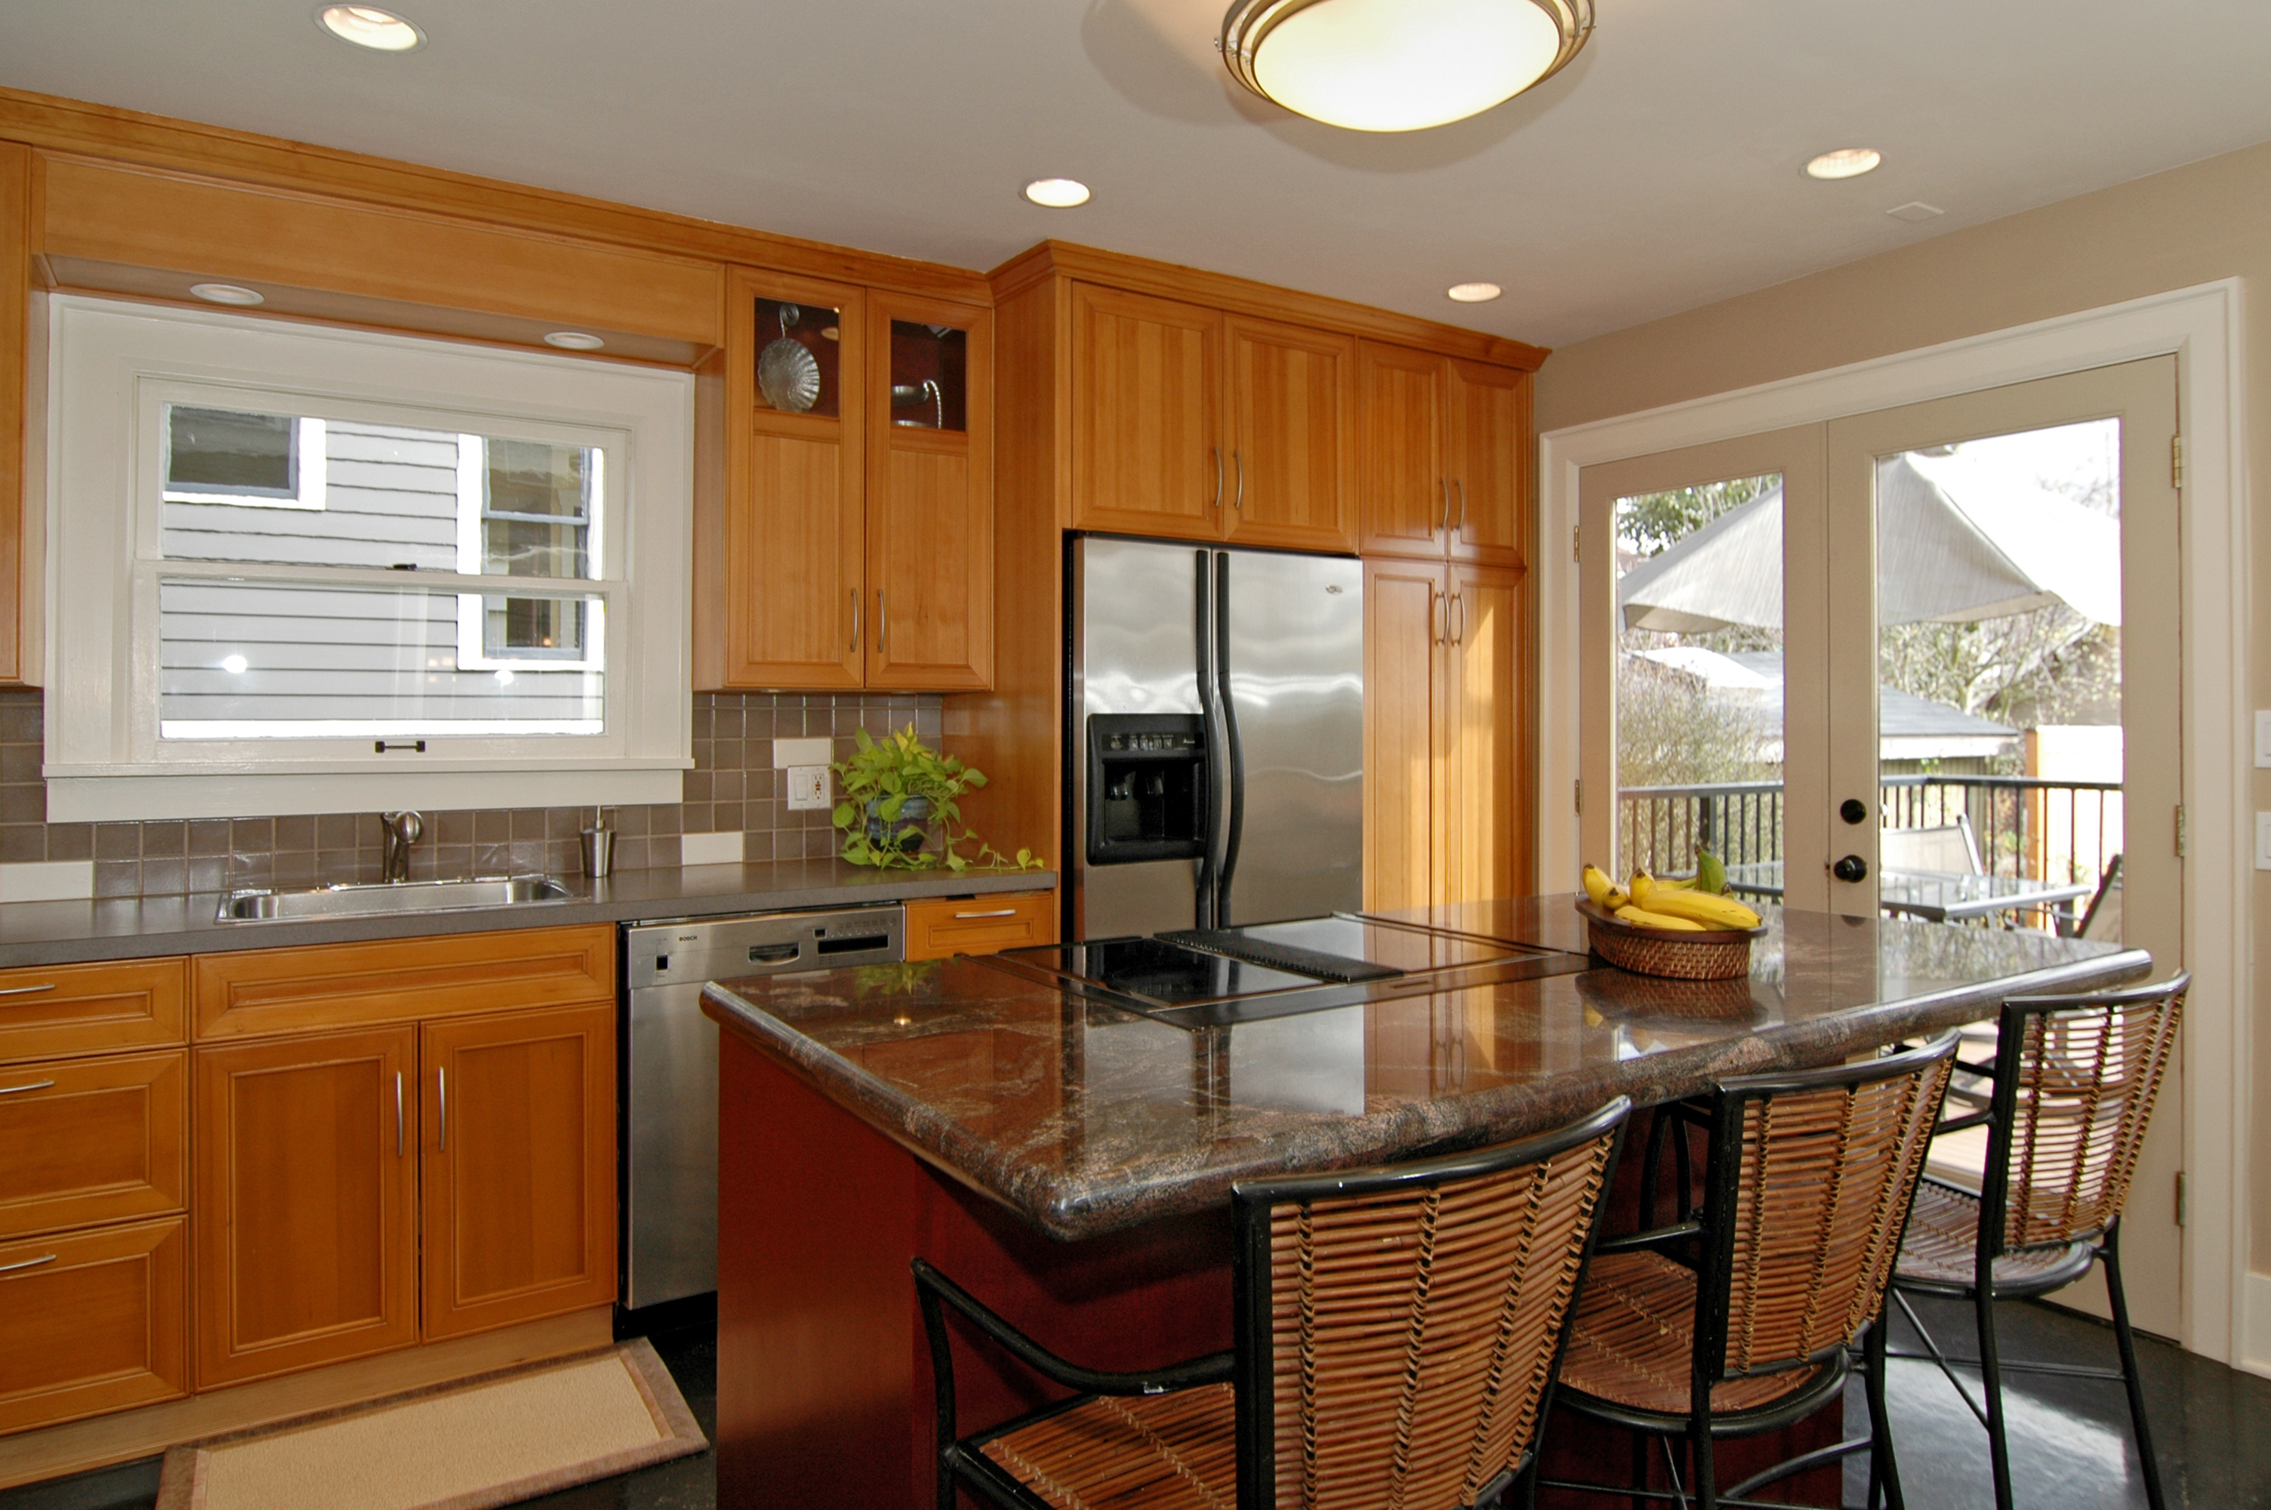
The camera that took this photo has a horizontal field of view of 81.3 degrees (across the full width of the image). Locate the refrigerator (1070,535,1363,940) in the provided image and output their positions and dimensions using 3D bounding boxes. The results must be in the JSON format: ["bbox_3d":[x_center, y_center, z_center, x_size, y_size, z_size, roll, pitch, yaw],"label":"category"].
[{"bbox_3d":[0.077,0.339,3.664,0.891,1.737,0.738,-1,1,-32],"label":"refrigerator"}]

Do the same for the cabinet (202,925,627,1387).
[{"bbox_3d":[-1.512,0.724,2.759,0.706,0.774,0.629,-1,1,-32],"label":"cabinet"}]

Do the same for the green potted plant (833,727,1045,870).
[{"bbox_3d":[-0.569,0.107,3.400,0.397,0.354,0.407,-1,1,-32],"label":"green potted plant"}]

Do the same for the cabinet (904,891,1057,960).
[{"bbox_3d":[-0.528,0.709,3.381,0.379,0.774,0.629,-1,1,-32],"label":"cabinet"}]

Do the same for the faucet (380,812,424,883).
[{"bbox_3d":[-1.591,0.206,2.873,0.084,0.183,0.219,-1,1,-32],"label":"faucet"}]

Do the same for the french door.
[{"bbox_3d":[1.749,0.184,3.343,0.053,2.034,1.489,-1,1,-32],"label":"french door"}]

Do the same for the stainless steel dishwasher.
[{"bbox_3d":[-0.940,0.731,3.104,0.609,0.794,0.606,-1,1,-32],"label":"stainless steel dishwasher"}]

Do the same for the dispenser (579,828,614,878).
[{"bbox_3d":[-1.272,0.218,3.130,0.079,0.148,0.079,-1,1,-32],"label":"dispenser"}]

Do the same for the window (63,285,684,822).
[{"bbox_3d":[-1.663,-0.406,3.026,1.262,1.068,0.092,-1,1,-32],"label":"window"}]

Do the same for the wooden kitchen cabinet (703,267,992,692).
[{"bbox_3d":[-0.749,-0.659,3.407,0.687,0.993,0.325,-1,1,-32],"label":"wooden kitchen cabinet"}]

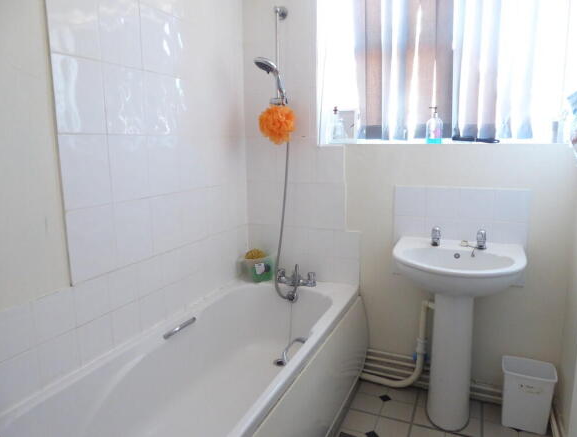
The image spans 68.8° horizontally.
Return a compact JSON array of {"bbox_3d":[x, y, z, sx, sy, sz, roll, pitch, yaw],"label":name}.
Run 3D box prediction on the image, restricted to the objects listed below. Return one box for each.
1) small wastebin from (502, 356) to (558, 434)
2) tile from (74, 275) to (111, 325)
[{"bbox_3d":[1.091,0.819,1.939,0.205,0.282,0.170,4,11,23],"label":"small wastebin"},{"bbox_3d":[-0.710,0.292,1.519,0.010,0.149,0.149,4,11,23],"label":"tile"}]

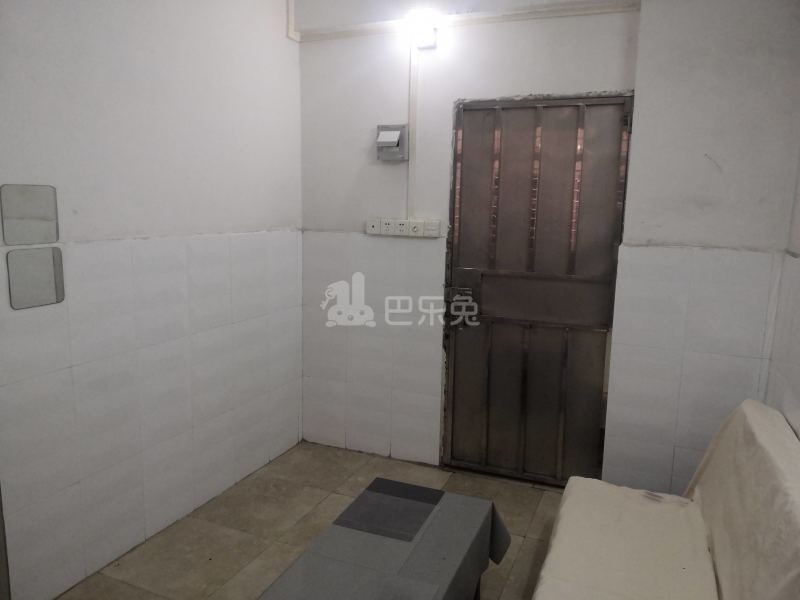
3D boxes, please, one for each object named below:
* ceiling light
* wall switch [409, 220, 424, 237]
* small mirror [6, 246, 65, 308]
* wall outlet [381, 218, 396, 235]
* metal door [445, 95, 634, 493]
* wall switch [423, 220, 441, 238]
[{"bbox_3d":[0.114,-1.371,3.162,0.150,0.165,0.125,5,10,23],"label":"ceiling light"},{"bbox_3d":[0.092,-0.383,3.372,0.086,0.086,0.030,5,10,23],"label":"wall switch"},{"bbox_3d":[-1.240,-0.071,2.127,0.012,0.190,0.192,5,10,23],"label":"small mirror"},{"bbox_3d":[-0.063,-0.399,3.436,0.086,0.086,0.030,5,10,23],"label":"wall outlet"},{"bbox_3d":[0.682,-0.014,3.271,0.883,2.006,0.059,5,9,22],"label":"metal door"},{"bbox_3d":[0.175,-0.377,3.337,0.088,0.088,0.030,5,10,23],"label":"wall switch"}]

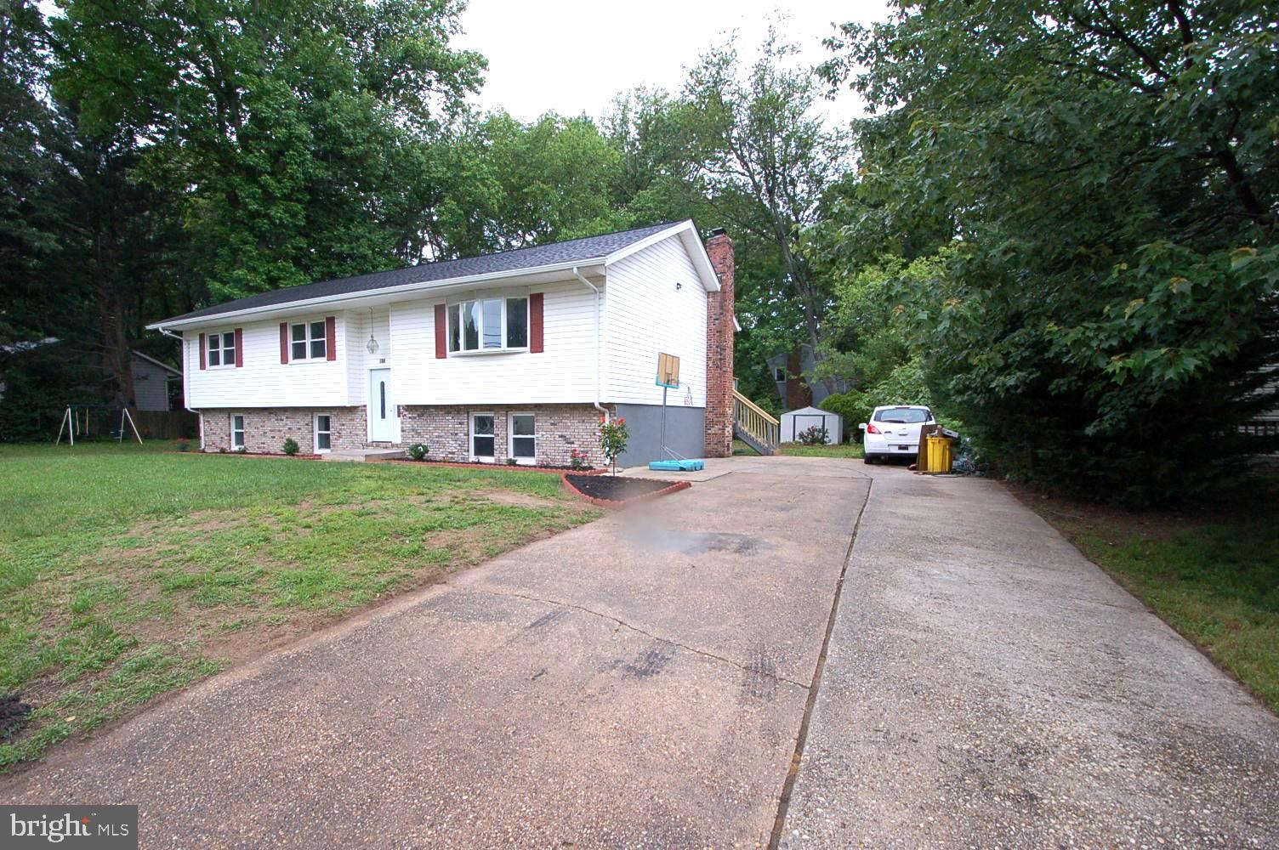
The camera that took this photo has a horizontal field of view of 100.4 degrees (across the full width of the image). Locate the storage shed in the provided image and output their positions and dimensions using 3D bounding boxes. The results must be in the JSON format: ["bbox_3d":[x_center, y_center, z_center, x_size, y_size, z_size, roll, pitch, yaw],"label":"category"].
[{"bbox_3d":[8.151,0.025,24.993,2.550,1.680,1.750,1,2,26],"label":"storage shed"}]

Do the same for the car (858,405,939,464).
[{"bbox_3d":[7.233,0.256,14.715,1.700,1.530,4.290,1,2,24],"label":"car"}]

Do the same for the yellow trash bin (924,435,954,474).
[{"bbox_3d":[6.455,0.620,11.438,0.540,0.780,0.540,1,2,26],"label":"yellow trash bin"}]

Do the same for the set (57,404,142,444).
[{"bbox_3d":[-25.200,0.025,24.827,1.660,1.780,2.400,1,1,24],"label":"set"}]

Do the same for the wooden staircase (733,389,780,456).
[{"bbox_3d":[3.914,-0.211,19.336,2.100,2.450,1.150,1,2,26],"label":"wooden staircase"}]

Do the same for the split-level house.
[{"bbox_3d":[-6.441,-2.374,18.058,17.876,6.715,9.271,1,2,26],"label":"split-level house"}]

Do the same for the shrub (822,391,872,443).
[{"bbox_3d":[10.225,-0.458,26.297,2.400,2.600,2.400,1,2,26],"label":"shrub"}]

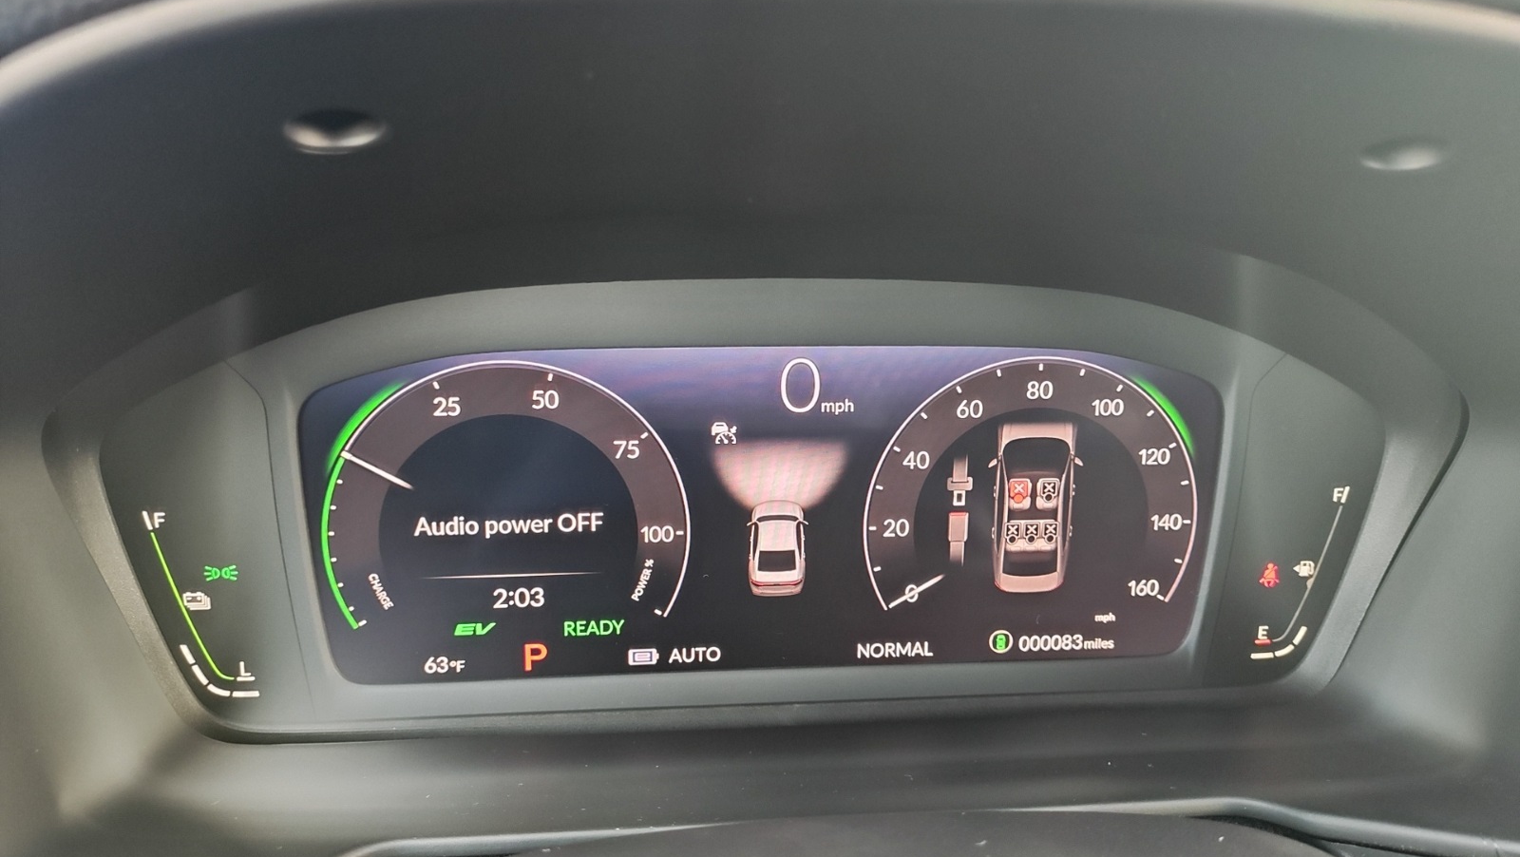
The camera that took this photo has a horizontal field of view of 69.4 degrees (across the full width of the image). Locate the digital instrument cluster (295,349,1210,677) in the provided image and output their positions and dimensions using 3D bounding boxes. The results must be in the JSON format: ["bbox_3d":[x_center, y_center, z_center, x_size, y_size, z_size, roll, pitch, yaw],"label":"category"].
[{"bbox_3d":[0.004,0.022,0.301,0.244,0.091,0.020,-1,12,-6],"label":"digital instrument cluster"}]

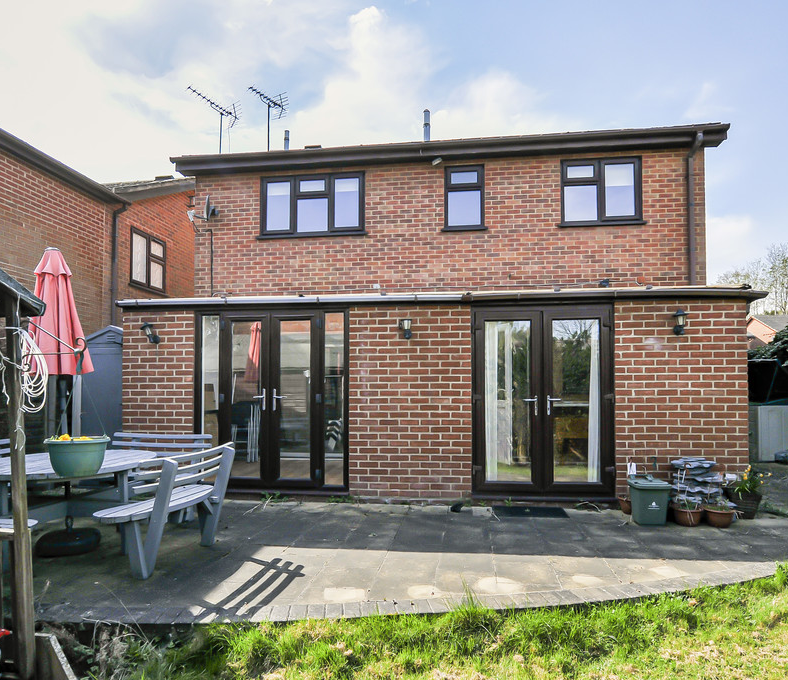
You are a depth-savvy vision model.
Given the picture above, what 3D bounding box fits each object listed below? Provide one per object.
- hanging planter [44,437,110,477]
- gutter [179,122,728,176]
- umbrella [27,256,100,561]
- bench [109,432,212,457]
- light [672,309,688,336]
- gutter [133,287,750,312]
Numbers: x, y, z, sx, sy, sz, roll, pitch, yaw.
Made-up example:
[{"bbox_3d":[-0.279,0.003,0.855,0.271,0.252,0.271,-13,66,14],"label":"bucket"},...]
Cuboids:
[{"bbox_3d":[-1.560,0.577,2.520,0.290,0.180,0.290,1,-3,-30],"label":"hanging planter"},{"bbox_3d":[0.590,-2.930,7.870,8.550,0.230,0.220,-1,-3,7],"label":"gutter"},{"bbox_3d":[-2.704,0.458,4.234,0.480,2.550,0.480,-1,-1,6],"label":"umbrella"},{"bbox_3d":[-2.481,1.366,5.130,1.200,0.830,0.630,-1,-3,13],"label":"bench"},{"bbox_3d":[2.928,-0.179,5.226,0.170,0.290,0.200,-1,-1,6],"label":"light"},{"bbox_3d":[0.276,-0.449,5.468,6.954,0.100,0.130,0,-1,6],"label":"gutter"}]

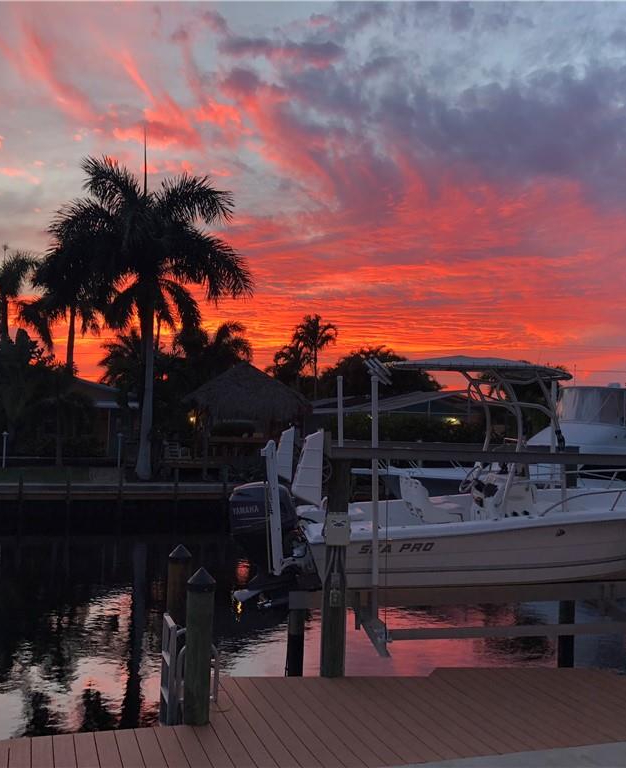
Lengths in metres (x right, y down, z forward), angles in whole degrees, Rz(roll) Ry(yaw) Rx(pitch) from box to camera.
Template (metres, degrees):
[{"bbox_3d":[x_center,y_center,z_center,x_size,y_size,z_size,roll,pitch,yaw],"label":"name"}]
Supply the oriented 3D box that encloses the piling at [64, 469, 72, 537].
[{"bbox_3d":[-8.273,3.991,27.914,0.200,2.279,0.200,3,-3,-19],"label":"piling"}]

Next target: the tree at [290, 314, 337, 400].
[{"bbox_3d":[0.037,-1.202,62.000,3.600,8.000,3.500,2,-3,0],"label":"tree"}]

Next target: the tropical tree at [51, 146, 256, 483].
[{"bbox_3d":[-6.117,-2.526,31.003,7.400,12.153,7.000,3,-3,-19],"label":"tropical tree"}]

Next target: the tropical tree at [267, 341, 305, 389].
[{"bbox_3d":[-1.621,0.935,52.069,2.800,7.327,2.800,3,-3,-19],"label":"tropical tree"}]

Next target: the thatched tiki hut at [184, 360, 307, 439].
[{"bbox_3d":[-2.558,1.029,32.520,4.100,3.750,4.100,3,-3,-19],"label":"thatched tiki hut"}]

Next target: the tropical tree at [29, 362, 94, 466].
[{"bbox_3d":[-9.807,1.189,32.300,2.500,4.100,2.500,3,-3,-19],"label":"tropical tree"}]

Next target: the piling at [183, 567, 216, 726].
[{"bbox_3d":[-0.865,1.999,6.316,0.220,1.189,0.220,3,-3,-19],"label":"piling"}]

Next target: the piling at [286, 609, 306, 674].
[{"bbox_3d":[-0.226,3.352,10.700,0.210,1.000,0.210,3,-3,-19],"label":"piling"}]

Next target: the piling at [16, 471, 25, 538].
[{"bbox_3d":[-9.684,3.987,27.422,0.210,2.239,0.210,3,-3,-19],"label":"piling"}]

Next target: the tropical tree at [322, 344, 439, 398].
[{"bbox_3d":[5.210,-0.404,63.000,9.000,5.200,8.000,3,-3,-19],"label":"tropical tree"}]

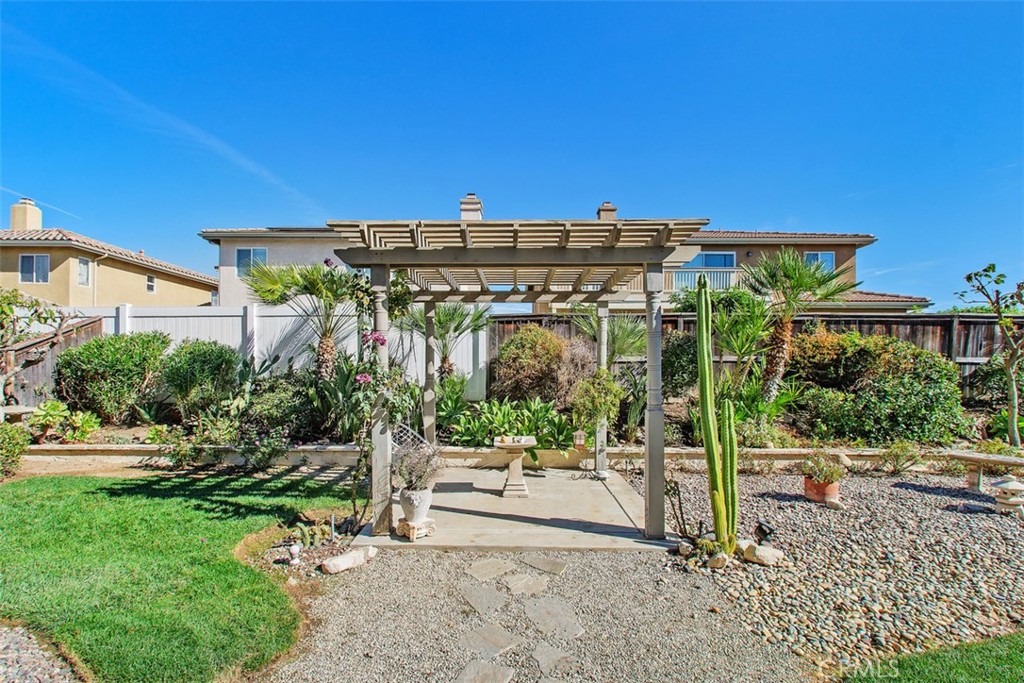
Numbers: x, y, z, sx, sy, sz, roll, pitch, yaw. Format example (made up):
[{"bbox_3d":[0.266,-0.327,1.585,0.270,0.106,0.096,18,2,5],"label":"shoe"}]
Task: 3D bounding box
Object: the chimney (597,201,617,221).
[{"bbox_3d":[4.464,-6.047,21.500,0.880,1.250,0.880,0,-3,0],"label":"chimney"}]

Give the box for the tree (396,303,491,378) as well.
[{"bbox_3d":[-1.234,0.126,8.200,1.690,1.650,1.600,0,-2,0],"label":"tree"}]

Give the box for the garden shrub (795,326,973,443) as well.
[{"bbox_3d":[6.065,0.688,7.450,2.650,1.750,1.750,0,-2,0],"label":"garden shrub"}]

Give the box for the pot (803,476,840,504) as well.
[{"bbox_3d":[3.372,1.610,4.950,0.370,0.280,0.370,0,-3,0],"label":"pot"}]

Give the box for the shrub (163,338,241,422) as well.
[{"bbox_3d":[-5.339,0.668,7.800,1.220,1.350,1.080,0,-2,0],"label":"shrub"}]

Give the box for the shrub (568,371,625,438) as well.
[{"bbox_3d":[1.114,0.804,6.000,0.740,0.900,0.680,0,-2,0],"label":"shrub"}]

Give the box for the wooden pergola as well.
[{"bbox_3d":[0.060,0.410,4.900,3.040,2.530,2.980,0,-2,0],"label":"wooden pergola"}]

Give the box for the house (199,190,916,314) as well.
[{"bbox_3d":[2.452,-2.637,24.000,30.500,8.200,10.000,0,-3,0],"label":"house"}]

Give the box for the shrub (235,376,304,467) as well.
[{"bbox_3d":[-3.517,1.189,6.600,0.950,1.280,0.900,0,-3,0],"label":"shrub"}]

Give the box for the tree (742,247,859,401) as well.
[{"bbox_3d":[4.927,-0.274,7.800,1.750,2.680,1.700,0,-2,0],"label":"tree"}]

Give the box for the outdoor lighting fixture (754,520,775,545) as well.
[{"bbox_3d":[2.081,1.574,3.750,0.150,0.190,0.150,2,-3,-30],"label":"outdoor lighting fixture"}]

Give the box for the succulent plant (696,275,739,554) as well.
[{"bbox_3d":[1.626,0.577,3.600,0.330,2.200,0.280,0,-2,0],"label":"succulent plant"}]

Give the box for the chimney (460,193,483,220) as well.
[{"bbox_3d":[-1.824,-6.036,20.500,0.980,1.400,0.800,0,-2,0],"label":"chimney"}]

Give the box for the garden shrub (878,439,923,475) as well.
[{"bbox_3d":[5.165,1.529,6.050,0.580,0.480,0.500,0,-3,0],"label":"garden shrub"}]

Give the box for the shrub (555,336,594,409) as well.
[{"bbox_3d":[1.126,0.559,8.200,0.750,1.320,0.750,0,-3,0],"label":"shrub"}]

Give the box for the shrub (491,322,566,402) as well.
[{"bbox_3d":[0.261,0.414,8.200,1.350,1.500,1.200,0,-3,0],"label":"shrub"}]

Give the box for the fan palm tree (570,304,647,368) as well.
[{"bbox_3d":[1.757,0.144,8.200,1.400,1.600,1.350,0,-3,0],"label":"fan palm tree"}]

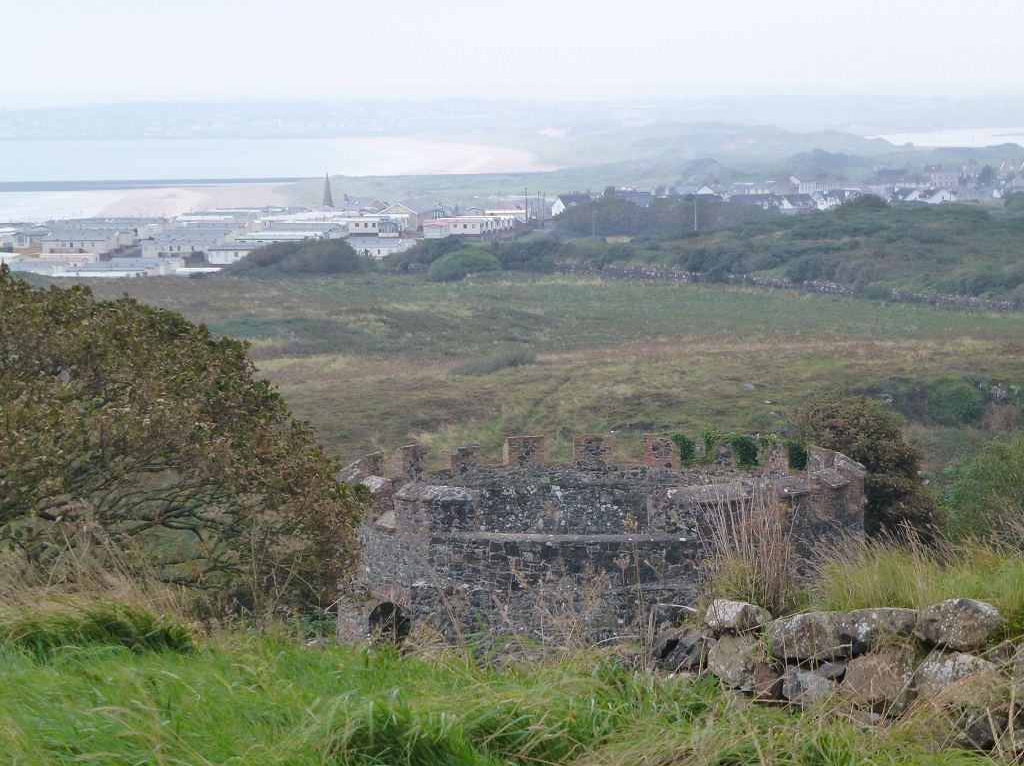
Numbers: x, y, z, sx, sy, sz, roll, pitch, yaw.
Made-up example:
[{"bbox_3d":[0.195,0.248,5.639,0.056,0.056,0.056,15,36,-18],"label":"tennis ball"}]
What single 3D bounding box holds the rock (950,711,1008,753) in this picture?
[{"bbox_3d":[1.801,1.342,11.878,0.232,0.158,0.196,0,5,0],"label":"rock"}]

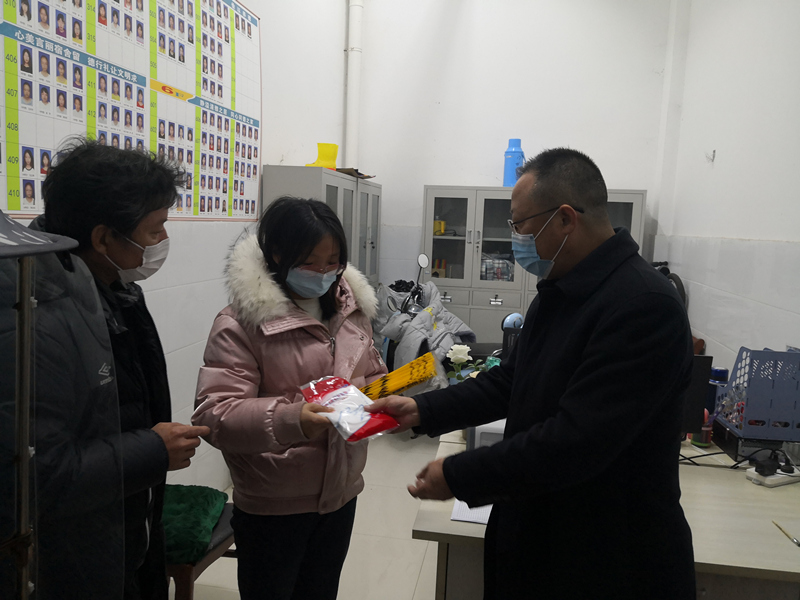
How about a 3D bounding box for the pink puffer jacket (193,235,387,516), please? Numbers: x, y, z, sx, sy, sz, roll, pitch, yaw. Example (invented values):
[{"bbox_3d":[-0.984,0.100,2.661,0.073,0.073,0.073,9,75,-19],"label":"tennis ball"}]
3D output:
[{"bbox_3d":[-0.254,0.158,1.460,0.470,0.620,0.360,-3,8,-33],"label":"pink puffer jacket"}]

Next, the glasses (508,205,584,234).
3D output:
[{"bbox_3d":[0.298,-0.168,1.270,0.147,0.045,0.140,-14,2,16],"label":"glasses"}]

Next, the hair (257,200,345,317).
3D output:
[{"bbox_3d":[-0.227,-0.101,1.450,0.195,0.275,0.210,-3,20,-35],"label":"hair"}]

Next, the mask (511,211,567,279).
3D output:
[{"bbox_3d":[0.283,-0.107,1.250,0.120,0.125,0.140,-11,3,16],"label":"mask"}]

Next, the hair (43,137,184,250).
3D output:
[{"bbox_3d":[-0.507,-0.186,1.100,0.230,0.200,0.190,7,4,-26],"label":"hair"}]

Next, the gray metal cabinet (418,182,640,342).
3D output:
[{"bbox_3d":[1.094,-0.038,5.413,1.786,1.820,0.390,3,7,11],"label":"gray metal cabinet"}]

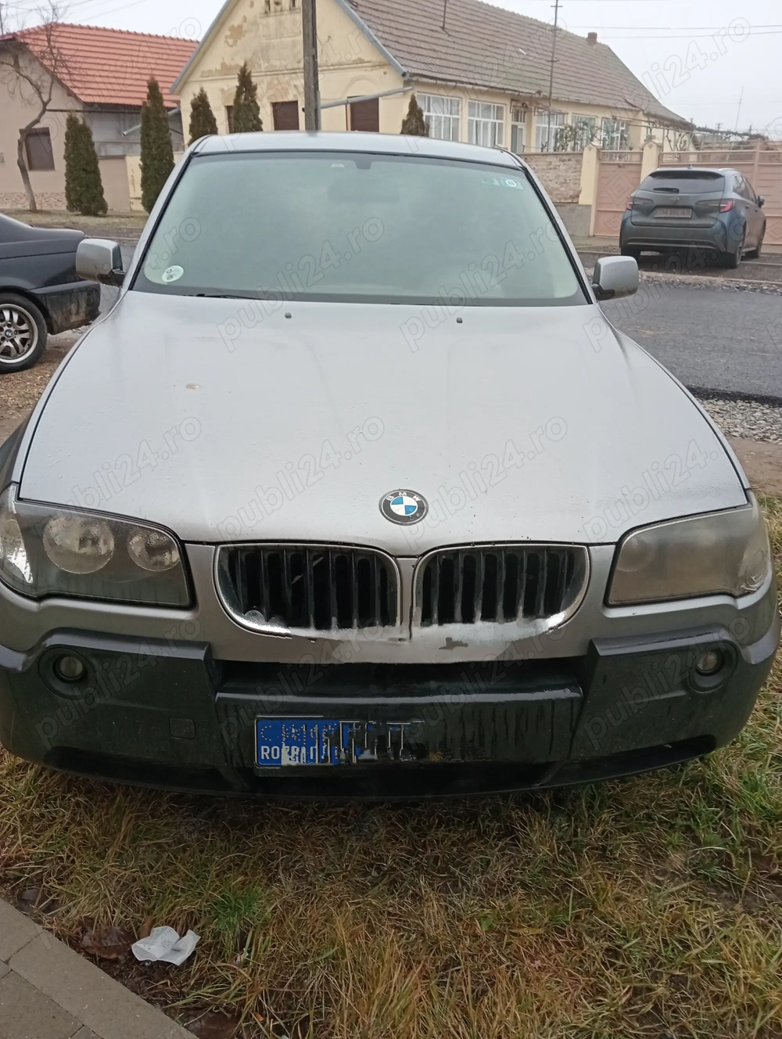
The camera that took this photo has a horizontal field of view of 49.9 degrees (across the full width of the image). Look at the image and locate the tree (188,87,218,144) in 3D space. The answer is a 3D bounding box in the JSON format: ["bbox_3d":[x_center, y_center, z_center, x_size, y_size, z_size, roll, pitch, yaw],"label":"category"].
[{"bbox_3d":[-5.042,-9.979,23.073,1.000,3.410,1.000,0,23,0],"label":"tree"}]

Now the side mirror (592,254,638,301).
[{"bbox_3d":[0.803,-0.858,2.999,0.170,0.150,0.120,0,21,-5],"label":"side mirror"}]

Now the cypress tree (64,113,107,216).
[{"bbox_3d":[-9.701,-11.267,26.768,1.240,2.990,1.240,1,22,0],"label":"cypress tree"}]

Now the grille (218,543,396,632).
[{"bbox_3d":[-0.148,0.128,1.522,0.320,0.175,0.080,0,21,-5],"label":"grille"}]

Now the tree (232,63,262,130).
[{"bbox_3d":[-3.660,-9.833,22.115,1.000,3.900,1.000,0,23,0],"label":"tree"}]

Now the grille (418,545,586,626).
[{"bbox_3d":[0.209,0.126,1.589,0.325,0.140,0.085,-1,16,-8],"label":"grille"}]

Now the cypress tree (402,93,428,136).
[{"bbox_3d":[0.553,-8.262,19.609,0.850,2.980,0.850,0,23,0],"label":"cypress tree"}]

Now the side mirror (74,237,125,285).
[{"bbox_3d":[-0.983,-0.873,2.850,0.160,0.150,0.120,2,23,-2],"label":"side mirror"}]

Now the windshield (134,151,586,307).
[{"bbox_3d":[-0.088,-1.014,2.901,1.500,0.120,0.850,0,56,-5],"label":"windshield"}]

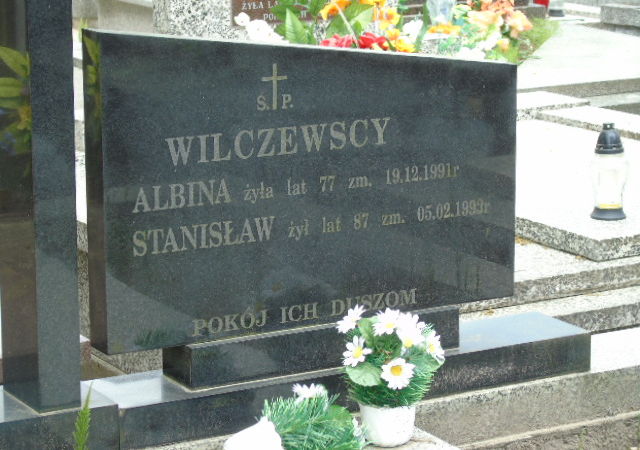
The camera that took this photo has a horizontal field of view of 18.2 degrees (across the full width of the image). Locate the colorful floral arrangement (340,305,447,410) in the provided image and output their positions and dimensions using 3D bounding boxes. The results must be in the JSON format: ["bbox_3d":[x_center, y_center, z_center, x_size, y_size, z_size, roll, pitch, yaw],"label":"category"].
[{"bbox_3d":[0.134,0.248,3.734,0.194,0.169,0.180,0,12,0],"label":"colorful floral arrangement"}]

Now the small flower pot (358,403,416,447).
[{"bbox_3d":[0.129,0.370,3.759,0.107,0.080,0.107,0,12,0],"label":"small flower pot"}]

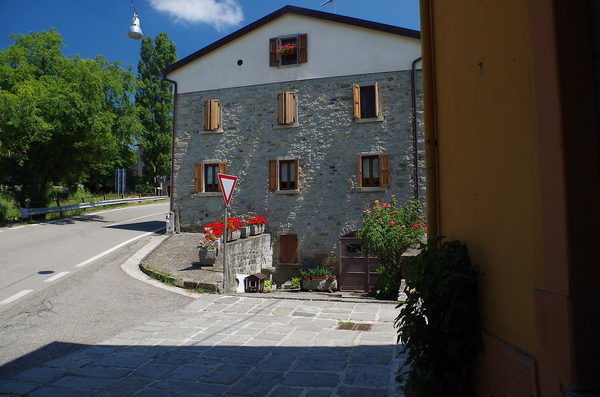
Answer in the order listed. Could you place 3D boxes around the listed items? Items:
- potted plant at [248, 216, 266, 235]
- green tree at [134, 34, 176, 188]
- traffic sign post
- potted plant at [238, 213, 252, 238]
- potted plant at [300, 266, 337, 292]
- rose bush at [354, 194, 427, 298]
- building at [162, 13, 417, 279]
[{"bbox_3d":[-1.477,0.904,15.600,0.500,0.712,0.750,-1,-6,8],"label":"potted plant"},{"bbox_3d":[-15.761,-9.468,50.000,4.500,17.695,4.500,0,-6,0],"label":"green tree"},{"bbox_3d":[-1.868,0.892,11.600,0.100,3.041,0.850,-3,-7,28],"label":"traffic sign post"},{"bbox_3d":[-1.712,0.879,14.100,0.400,0.753,0.500,-1,-6,8],"label":"potted plant"},{"bbox_3d":[0.648,2.761,15.300,1.250,0.875,0.550,-2,-6,16],"label":"potted plant"},{"bbox_3d":[2.514,1.305,12.200,1.850,2.702,1.700,0,-6,0],"label":"rose bush"},{"bbox_3d":[0.804,-1.811,22.569,11.832,11.727,10.000,-2,-6,16],"label":"building"}]

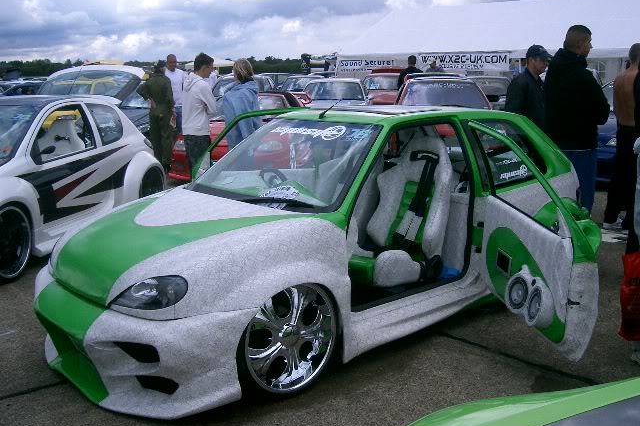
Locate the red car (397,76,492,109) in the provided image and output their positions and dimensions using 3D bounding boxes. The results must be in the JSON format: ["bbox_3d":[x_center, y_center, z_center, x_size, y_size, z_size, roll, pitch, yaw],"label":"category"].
[{"bbox_3d":[2.111,-1.584,12.228,1.640,1.390,3.800,1,11,4],"label":"red car"}]

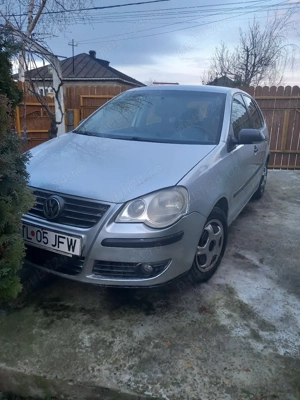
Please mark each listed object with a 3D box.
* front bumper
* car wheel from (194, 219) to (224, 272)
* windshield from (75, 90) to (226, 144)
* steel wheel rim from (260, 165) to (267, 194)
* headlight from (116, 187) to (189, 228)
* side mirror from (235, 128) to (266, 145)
[{"bbox_3d":[-0.520,0.190,2.088,1.640,0.530,0.500,10,20,26],"label":"front bumper"},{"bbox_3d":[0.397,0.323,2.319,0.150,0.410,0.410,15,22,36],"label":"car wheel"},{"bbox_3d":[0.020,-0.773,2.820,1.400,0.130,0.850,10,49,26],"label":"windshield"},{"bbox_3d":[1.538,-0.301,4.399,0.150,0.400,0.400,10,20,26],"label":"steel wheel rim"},{"bbox_3d":[0.011,0.028,1.752,0.360,0.270,0.340,10,20,26],"label":"headlight"},{"bbox_3d":[0.796,-0.511,2.492,0.240,0.135,0.140,10,20,26],"label":"side mirror"}]

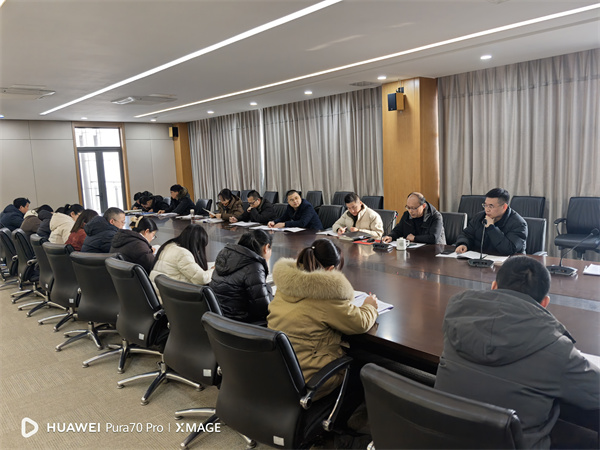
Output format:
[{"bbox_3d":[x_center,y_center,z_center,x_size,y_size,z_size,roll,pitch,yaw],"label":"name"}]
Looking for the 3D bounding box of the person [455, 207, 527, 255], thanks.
[{"bbox_3d":[1.838,0.308,4.454,0.850,1.300,0.620,-9,10,-39],"label":"person"}]

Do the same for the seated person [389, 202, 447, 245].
[{"bbox_3d":[1.248,0.277,5.042,0.820,1.220,0.600,-9,10,-39],"label":"seated person"}]

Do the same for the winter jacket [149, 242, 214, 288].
[{"bbox_3d":[-0.864,0.397,3.538,0.620,0.600,0.540,-9,10,-42],"label":"winter jacket"}]

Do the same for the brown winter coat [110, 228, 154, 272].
[{"bbox_3d":[-1.406,0.336,3.967,0.470,0.590,0.450,3,10,37],"label":"brown winter coat"}]

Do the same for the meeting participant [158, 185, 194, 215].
[{"bbox_3d":[-2.204,-0.106,8.844,0.800,1.270,0.570,-7,9,-32],"label":"meeting participant"}]

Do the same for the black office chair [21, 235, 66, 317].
[{"bbox_3d":[-2.598,0.585,5.114,0.620,0.970,0.660,5,11,44],"label":"black office chair"}]

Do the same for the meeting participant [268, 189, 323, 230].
[{"bbox_3d":[0.049,0.165,6.023,0.720,1.240,0.570,-8,9,-35],"label":"meeting participant"}]

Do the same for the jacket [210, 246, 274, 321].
[{"bbox_3d":[-0.373,0.430,2.856,0.470,0.610,0.450,3,10,35],"label":"jacket"}]

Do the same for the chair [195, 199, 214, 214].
[{"bbox_3d":[-2.042,0.020,9.128,0.640,0.970,0.580,-9,10,-42],"label":"chair"}]

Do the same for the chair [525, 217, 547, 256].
[{"bbox_3d":[2.079,0.424,4.649,0.660,0.960,0.610,-9,10,-42],"label":"chair"}]

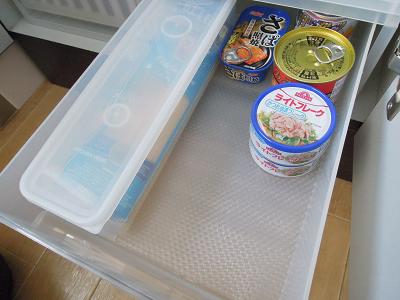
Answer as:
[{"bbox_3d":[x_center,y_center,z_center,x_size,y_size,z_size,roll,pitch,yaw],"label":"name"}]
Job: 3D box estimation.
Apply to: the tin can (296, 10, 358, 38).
[{"bbox_3d":[0.155,-0.163,0.343,0.071,0.052,0.071,-4,64,7],"label":"tin can"}]

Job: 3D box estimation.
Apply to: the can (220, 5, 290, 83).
[{"bbox_3d":[0.070,-0.135,0.356,0.064,0.029,0.107,19,69,18],"label":"can"}]

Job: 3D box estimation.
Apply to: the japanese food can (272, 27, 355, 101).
[{"bbox_3d":[0.120,-0.086,0.308,0.077,0.058,0.077,-4,64,7],"label":"japanese food can"}]

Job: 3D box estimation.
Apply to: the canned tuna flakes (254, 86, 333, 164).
[{"bbox_3d":[0.085,-0.024,0.262,0.074,0.034,0.074,-4,64,7],"label":"canned tuna flakes"}]

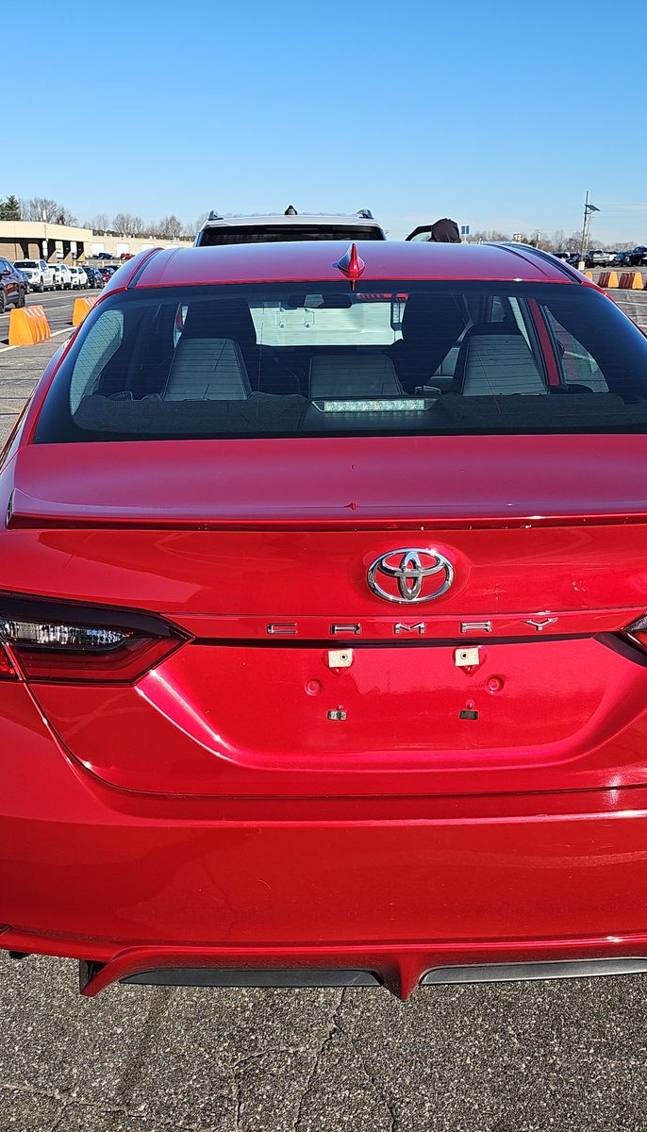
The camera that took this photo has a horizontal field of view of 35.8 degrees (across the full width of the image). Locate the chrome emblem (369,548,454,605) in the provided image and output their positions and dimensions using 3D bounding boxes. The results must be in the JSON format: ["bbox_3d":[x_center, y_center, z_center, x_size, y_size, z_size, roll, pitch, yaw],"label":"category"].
[{"bbox_3d":[0.124,0.013,1.434,0.125,0.085,0.018,-1,17,-1],"label":"chrome emblem"}]

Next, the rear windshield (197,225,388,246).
[{"bbox_3d":[-0.226,-2.189,7.121,1.330,0.440,0.150,-1,-5,-2],"label":"rear windshield"}]

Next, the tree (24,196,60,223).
[{"bbox_3d":[-42.152,-49.824,150.000,5.200,10.800,5.200,0,17,0],"label":"tree"}]

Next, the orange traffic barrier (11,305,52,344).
[{"bbox_3d":[-5.386,-4.435,18.469,0.460,0.620,1.600,-1,17,-2],"label":"orange traffic barrier"}]

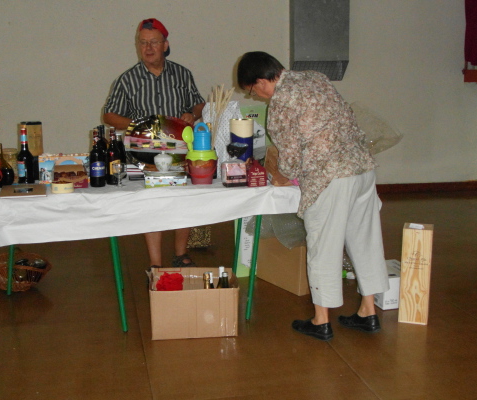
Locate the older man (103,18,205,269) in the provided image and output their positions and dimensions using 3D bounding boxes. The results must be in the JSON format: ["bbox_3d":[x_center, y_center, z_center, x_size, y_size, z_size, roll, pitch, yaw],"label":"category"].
[{"bbox_3d":[-0.557,-0.349,4.333,0.660,1.740,0.430,0,10,-3],"label":"older man"}]

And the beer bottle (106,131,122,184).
[{"bbox_3d":[-0.699,-0.245,3.534,0.080,0.310,0.080,-2,10,-11],"label":"beer bottle"}]

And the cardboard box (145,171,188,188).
[{"bbox_3d":[-0.406,-0.116,3.505,0.225,0.065,0.160,-2,10,-14],"label":"cardboard box"}]

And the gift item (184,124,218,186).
[{"bbox_3d":[-0.210,-0.265,3.556,0.195,0.340,0.180,-1,10,-6],"label":"gift item"}]

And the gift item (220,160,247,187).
[{"bbox_3d":[-0.017,-0.148,3.427,0.110,0.140,0.095,-2,13,-11],"label":"gift item"}]

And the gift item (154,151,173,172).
[{"bbox_3d":[-0.416,-0.216,3.515,0.102,0.110,0.102,0,12,0],"label":"gift item"}]

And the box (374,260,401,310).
[{"bbox_3d":[0.925,0.515,3.882,0.250,0.190,0.330,-4,13,-17],"label":"box"}]

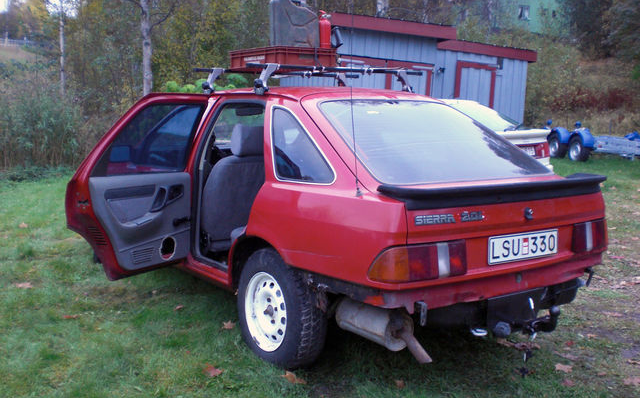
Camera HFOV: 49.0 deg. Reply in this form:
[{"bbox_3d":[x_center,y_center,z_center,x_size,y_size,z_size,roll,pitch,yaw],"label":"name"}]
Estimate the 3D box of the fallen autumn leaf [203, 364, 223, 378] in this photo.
[{"bbox_3d":[-0.509,0.812,3.329,0.100,0.030,0.100,1,8,0],"label":"fallen autumn leaf"}]

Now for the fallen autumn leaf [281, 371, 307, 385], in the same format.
[{"bbox_3d":[-0.118,0.833,3.259,0.110,0.027,0.100,1,8,0],"label":"fallen autumn leaf"}]

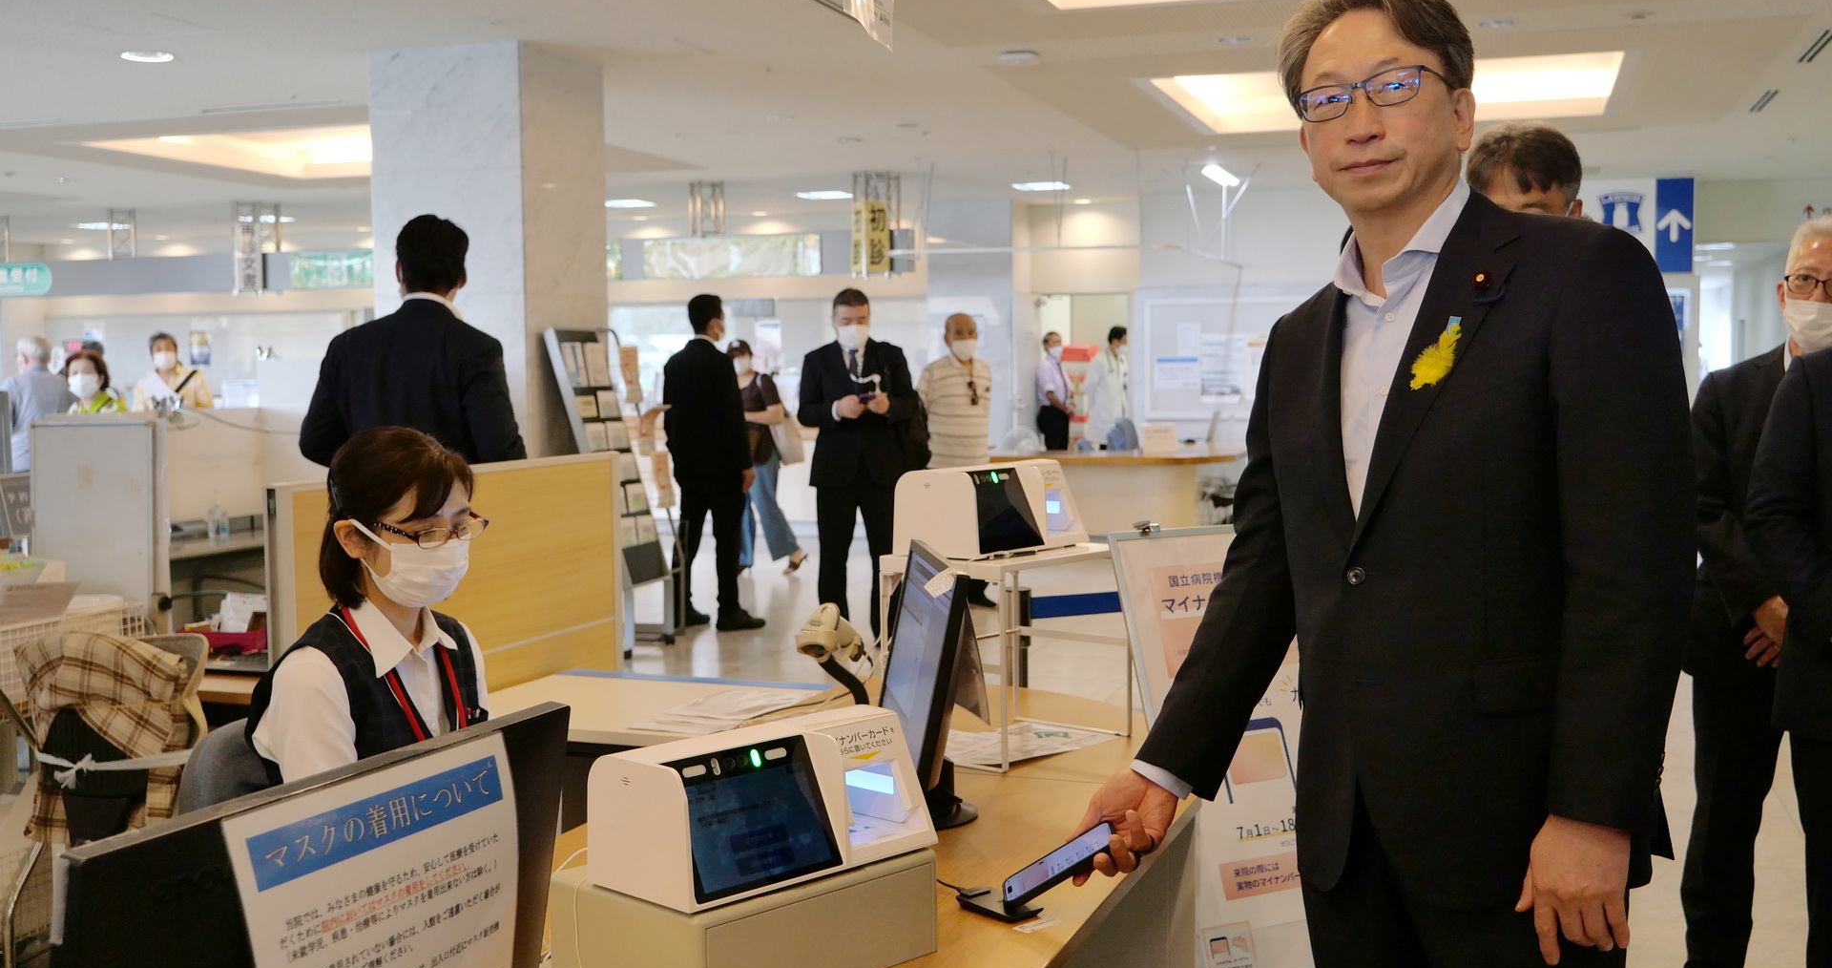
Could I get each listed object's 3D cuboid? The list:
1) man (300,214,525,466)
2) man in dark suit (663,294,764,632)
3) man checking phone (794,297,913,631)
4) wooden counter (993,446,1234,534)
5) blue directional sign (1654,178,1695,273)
[{"bbox_3d":[-1.302,0.193,4.623,0.550,1.776,0.340,0,4,3],"label":"man"},{"bbox_3d":[-1.091,-0.121,9.393,0.350,1.751,0.480,-4,5,-44],"label":"man in dark suit"},{"bbox_3d":[-0.281,-0.053,8.435,0.540,1.730,0.420,0,4,5],"label":"man checking phone"},{"bbox_3d":[1.401,0.112,13.389,2.150,0.700,1.100,0,4,12],"label":"wooden counter"},{"bbox_3d":[6.725,-2.291,15.797,0.310,0.842,0.050,1,4,19],"label":"blue directional sign"}]

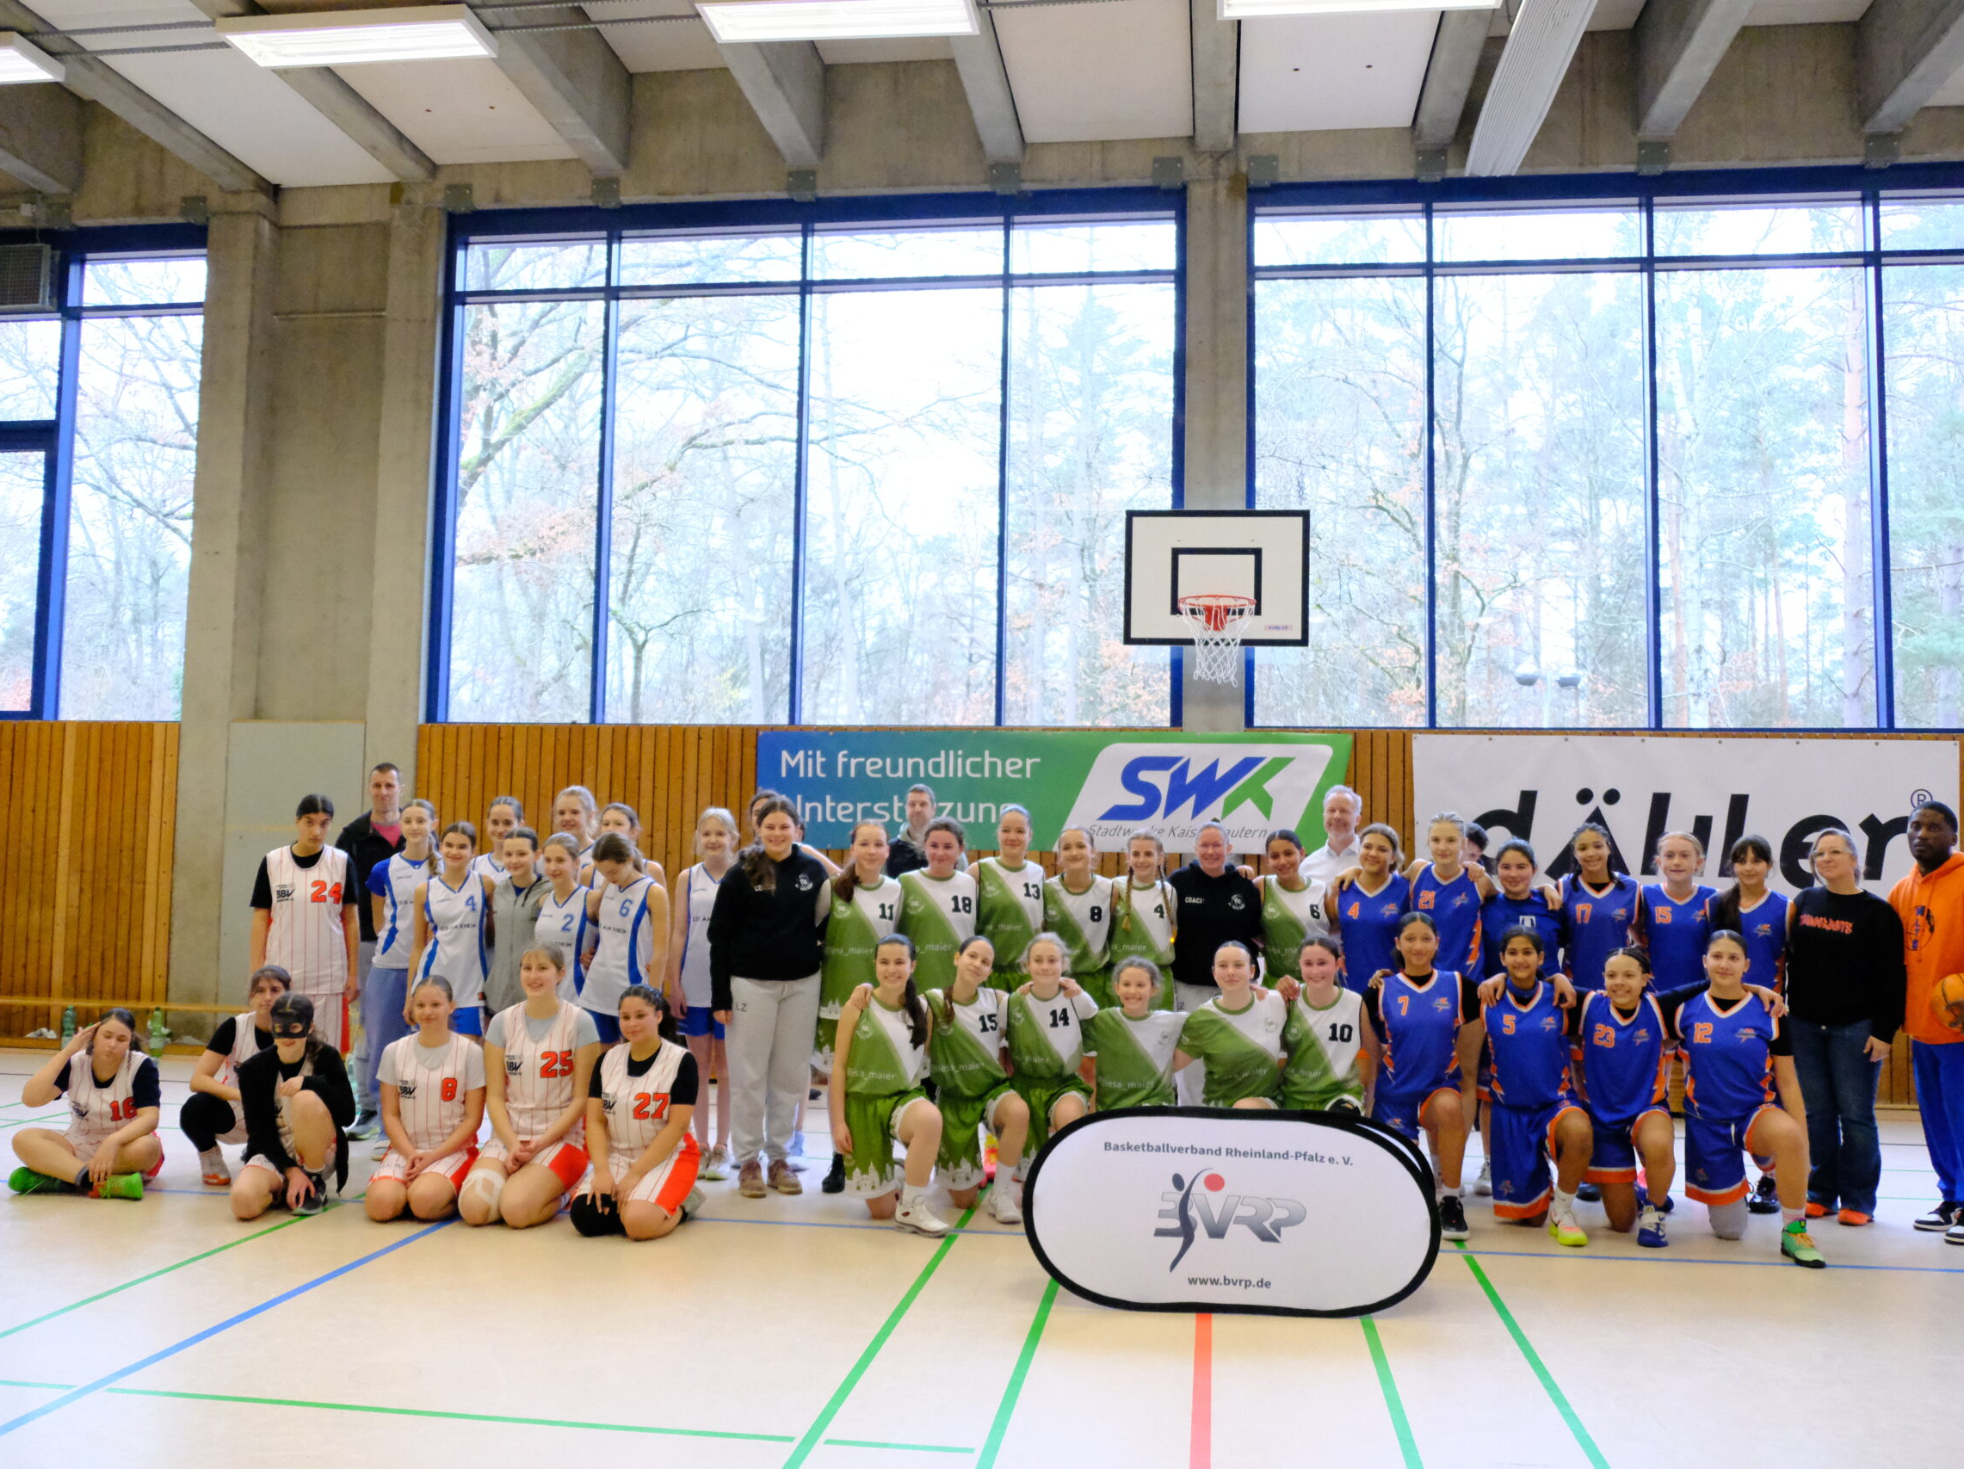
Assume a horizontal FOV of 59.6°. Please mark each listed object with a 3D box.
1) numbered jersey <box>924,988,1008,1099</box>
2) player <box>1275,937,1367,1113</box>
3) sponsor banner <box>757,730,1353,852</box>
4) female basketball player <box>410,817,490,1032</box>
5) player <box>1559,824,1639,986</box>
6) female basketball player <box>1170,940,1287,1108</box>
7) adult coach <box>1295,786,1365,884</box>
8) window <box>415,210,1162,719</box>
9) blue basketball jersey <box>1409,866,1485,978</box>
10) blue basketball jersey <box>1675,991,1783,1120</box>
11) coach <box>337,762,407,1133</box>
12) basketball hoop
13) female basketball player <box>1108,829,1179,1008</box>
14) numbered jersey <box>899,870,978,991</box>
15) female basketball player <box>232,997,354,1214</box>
[{"bbox_3d":[-0.063,1.318,7.329,0.370,0.510,0.260,1,-4,1],"label":"numbered jersey"},{"bbox_3d":[1.419,1.421,7.170,0.470,1.180,0.720,0,-4,12],"label":"player"},{"bbox_3d":[0.434,0.380,11.327,3.970,0.760,0.030,0,-4,8],"label":"sponsor banner"},{"bbox_3d":[-2.445,1.211,7.916,0.420,1.619,0.280,3,-5,-19],"label":"female basketball player"},{"bbox_3d":[2.769,1.241,7.689,0.440,1.686,0.290,-1,-5,19],"label":"player"},{"bbox_3d":[1.027,1.442,7.119,0.560,1.150,0.750,0,-4,8],"label":"female basketball player"},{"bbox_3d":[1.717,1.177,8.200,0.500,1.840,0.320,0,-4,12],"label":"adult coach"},{"bbox_3d":[-1.278,-1.899,12.011,5.360,3.710,0.200,0,-4,8],"label":"window"},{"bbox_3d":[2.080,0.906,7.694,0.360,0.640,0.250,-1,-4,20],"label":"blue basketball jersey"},{"bbox_3d":[3.056,1.312,7.034,0.440,0.530,0.270,-1,-4,20],"label":"blue basketball jersey"},{"bbox_3d":[-3.091,1.114,8.829,0.510,1.940,0.310,3,-5,-24],"label":"coach"},{"bbox_3d":[1.502,-0.571,10.887,0.470,0.550,0.560,0,-4,8],"label":"basketball hoop"},{"bbox_3d":[0.733,1.242,7.800,0.430,1.620,0.290,1,-4,6],"label":"female basketball player"},{"bbox_3d":[-0.207,0.913,7.804,0.370,0.640,0.250,1,-4,1],"label":"numbered jersey"},{"bbox_3d":[-2.803,1.500,7.020,0.490,0.875,0.640,2,-4,-13],"label":"female basketball player"}]

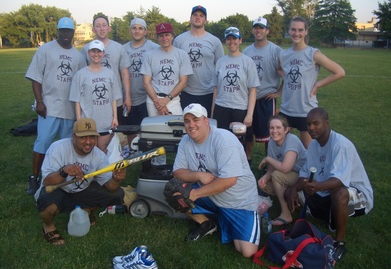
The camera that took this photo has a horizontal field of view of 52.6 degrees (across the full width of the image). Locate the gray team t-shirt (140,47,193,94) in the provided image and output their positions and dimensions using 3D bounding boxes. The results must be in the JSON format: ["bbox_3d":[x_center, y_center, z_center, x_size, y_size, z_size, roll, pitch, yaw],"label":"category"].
[{"bbox_3d":[-0.279,-0.628,3.880,0.510,0.480,0.280,-1,13,-3],"label":"gray team t-shirt"}]

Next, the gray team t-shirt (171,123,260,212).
[{"bbox_3d":[0.150,0.237,2.959,0.520,0.620,0.440,12,17,42],"label":"gray team t-shirt"}]

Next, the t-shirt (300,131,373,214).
[{"bbox_3d":[1.096,0.293,3.095,0.420,0.630,0.490,-13,18,-44],"label":"t-shirt"}]

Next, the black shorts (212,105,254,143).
[{"bbox_3d":[0.372,-0.127,3.870,0.400,0.400,0.280,-1,13,-3],"label":"black shorts"}]

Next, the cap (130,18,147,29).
[{"bbox_3d":[-0.597,-1.153,4.137,0.175,0.130,0.260,0,13,-2],"label":"cap"}]

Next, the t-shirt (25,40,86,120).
[{"bbox_3d":[-1.396,-0.555,3.981,0.620,0.800,0.380,-5,14,-19],"label":"t-shirt"}]

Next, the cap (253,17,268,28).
[{"bbox_3d":[0.748,-1.296,4.564,0.180,0.145,0.260,5,14,19],"label":"cap"}]

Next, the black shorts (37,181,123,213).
[{"bbox_3d":[-0.939,0.484,3.313,0.650,0.310,0.480,-4,14,-18],"label":"black shorts"}]

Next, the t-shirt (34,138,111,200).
[{"bbox_3d":[-1.031,0.287,3.340,0.590,0.490,0.390,-6,14,-24],"label":"t-shirt"}]

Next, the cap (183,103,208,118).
[{"bbox_3d":[0.000,-0.171,2.793,0.178,0.125,0.255,5,14,19],"label":"cap"}]

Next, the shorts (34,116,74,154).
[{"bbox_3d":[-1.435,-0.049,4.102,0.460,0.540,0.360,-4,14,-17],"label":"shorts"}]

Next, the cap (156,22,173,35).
[{"bbox_3d":[-0.298,-1.018,3.820,0.175,0.140,0.260,1,13,4],"label":"cap"}]

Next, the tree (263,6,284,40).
[{"bbox_3d":[16.088,-22.692,81.967,4.700,8.200,4.700,0,13,0],"label":"tree"}]

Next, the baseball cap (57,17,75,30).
[{"bbox_3d":[-1.245,-1.062,3.800,0.175,0.140,0.260,-4,14,-17],"label":"baseball cap"}]

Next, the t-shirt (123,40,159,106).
[{"bbox_3d":[-0.633,-0.698,4.512,0.540,0.740,0.310,0,13,0],"label":"t-shirt"}]

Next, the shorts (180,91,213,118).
[{"bbox_3d":[0.022,-0.255,4.405,0.430,0.500,0.300,1,13,4],"label":"shorts"}]

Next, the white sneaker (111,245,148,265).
[{"bbox_3d":[-0.455,0.856,2.879,0.300,0.125,0.110,-3,14,-14],"label":"white sneaker"}]

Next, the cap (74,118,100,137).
[{"bbox_3d":[-0.866,-0.056,3.170,0.180,0.140,0.265,-8,15,-32],"label":"cap"}]

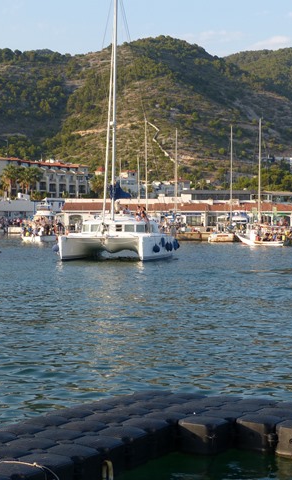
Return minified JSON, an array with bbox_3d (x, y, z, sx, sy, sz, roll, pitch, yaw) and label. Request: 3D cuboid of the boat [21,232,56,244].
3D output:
[{"bbox_3d":[-13.889,-0.230,142.000,2.200,1.300,5.600,-1,1,-38],"label":"boat"}]

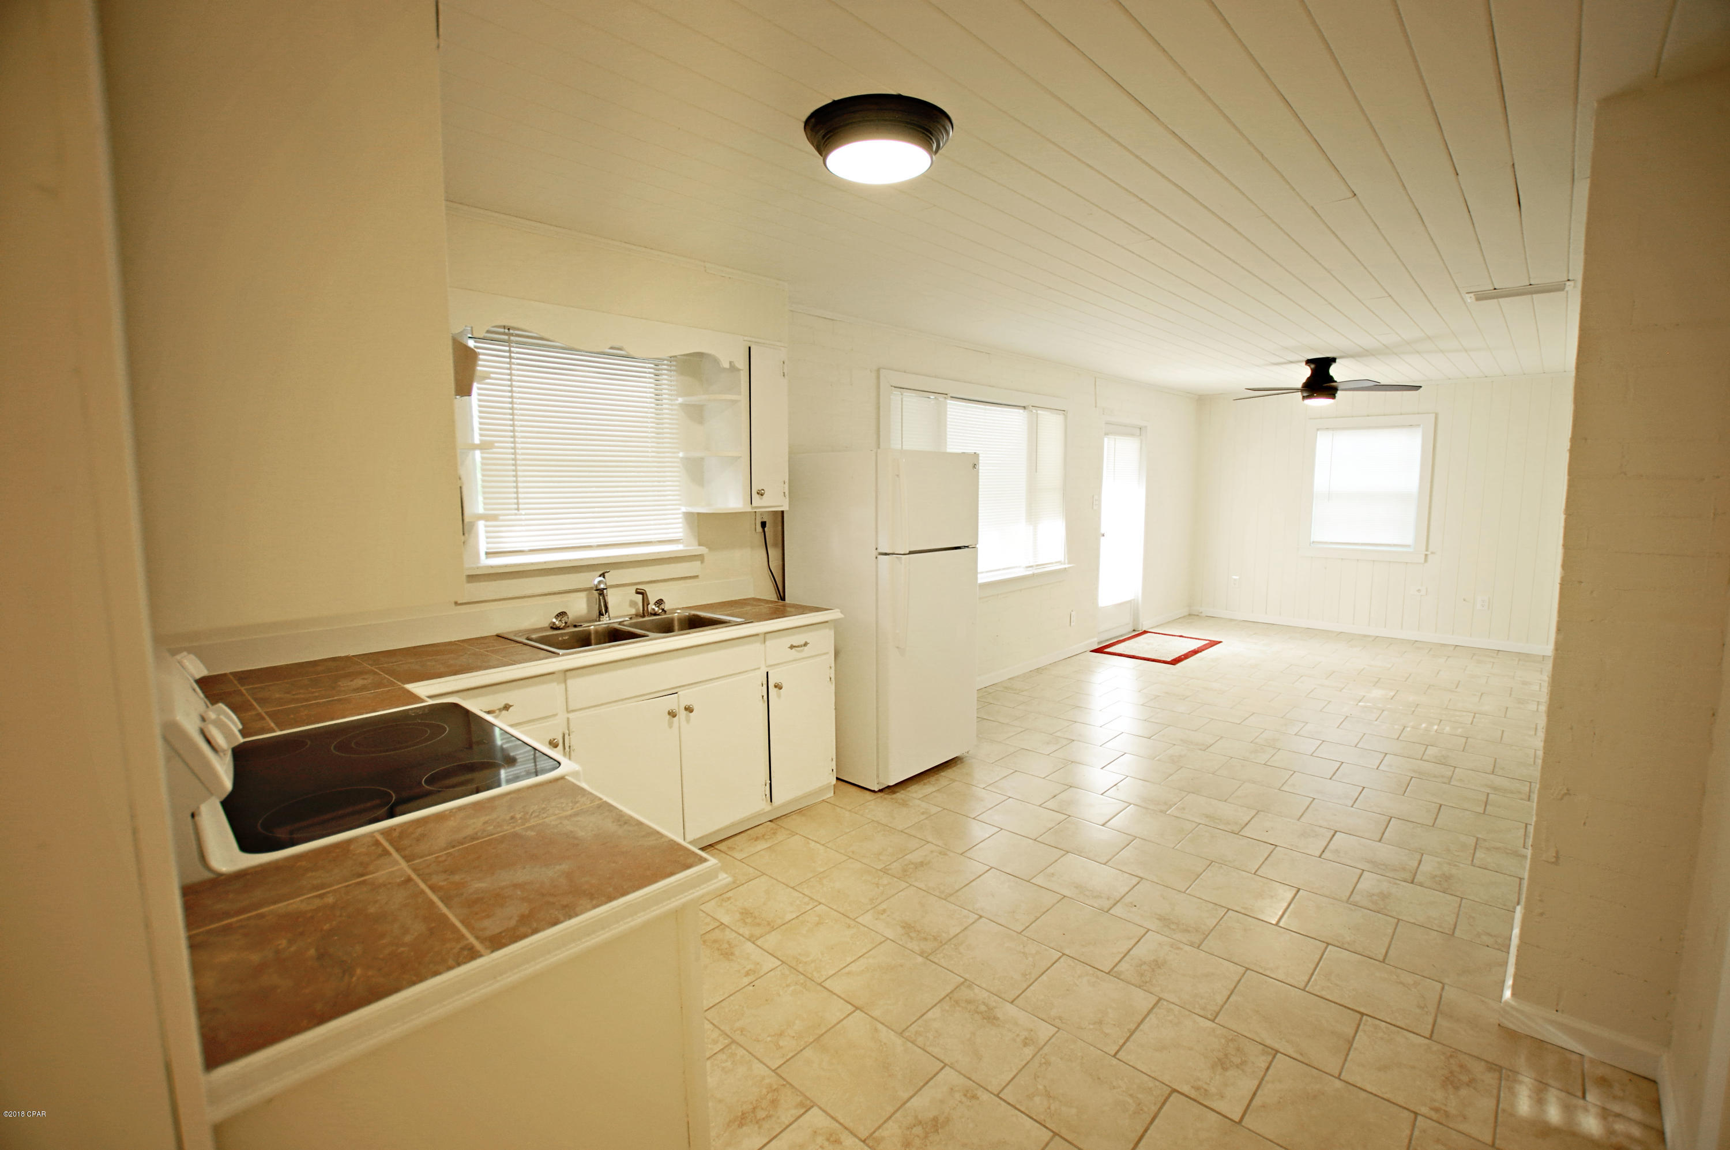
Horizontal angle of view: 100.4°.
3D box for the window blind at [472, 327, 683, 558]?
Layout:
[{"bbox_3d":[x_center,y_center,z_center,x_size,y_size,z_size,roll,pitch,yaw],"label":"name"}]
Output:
[{"bbox_3d":[-1.218,-0.562,3.174,0.100,0.955,0.955,6,10,43],"label":"window blind"}]

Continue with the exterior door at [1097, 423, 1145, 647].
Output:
[{"bbox_3d":[2.457,-0.406,6.975,0.060,2.040,0.866,6,10,43],"label":"exterior door"}]

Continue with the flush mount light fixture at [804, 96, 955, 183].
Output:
[{"bbox_3d":[0.037,-1.109,1.871,0.383,0.100,0.383,-1,7,0],"label":"flush mount light fixture"}]

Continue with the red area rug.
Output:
[{"bbox_3d":[2.727,0.659,6.681,0.756,0.010,1.214,6,10,43],"label":"red area rug"}]

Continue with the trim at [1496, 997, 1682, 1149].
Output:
[{"bbox_3d":[1.779,1.225,1.771,0.338,0.088,0.308,6,10,43],"label":"trim"}]

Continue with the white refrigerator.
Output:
[{"bbox_3d":[0.093,0.183,3.937,0.716,1.672,0.756,6,10,43],"label":"white refrigerator"}]

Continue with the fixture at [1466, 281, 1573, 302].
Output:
[{"bbox_3d":[3.188,-1.378,3.513,0.378,0.030,0.109,6,10,43],"label":"fixture"}]

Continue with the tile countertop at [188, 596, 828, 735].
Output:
[{"bbox_3d":[-1.068,0.290,2.787,0.915,0.050,2.398,6,10,43],"label":"tile countertop"}]

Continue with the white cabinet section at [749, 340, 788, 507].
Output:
[{"bbox_3d":[-0.565,-0.701,3.502,0.330,0.770,0.255,6,10,44],"label":"white cabinet section"}]

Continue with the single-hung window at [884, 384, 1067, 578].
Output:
[{"bbox_3d":[0.907,-0.602,5.298,0.100,1.373,2.229,6,10,43],"label":"single-hung window"}]

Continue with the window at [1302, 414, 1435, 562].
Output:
[{"bbox_3d":[4.833,-0.839,6.963,1.015,1.378,0.080,6,10,43],"label":"window"}]

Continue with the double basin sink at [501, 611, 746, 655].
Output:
[{"bbox_3d":[-1.012,0.315,3.077,0.542,0.179,0.836,6,10,43],"label":"double basin sink"}]

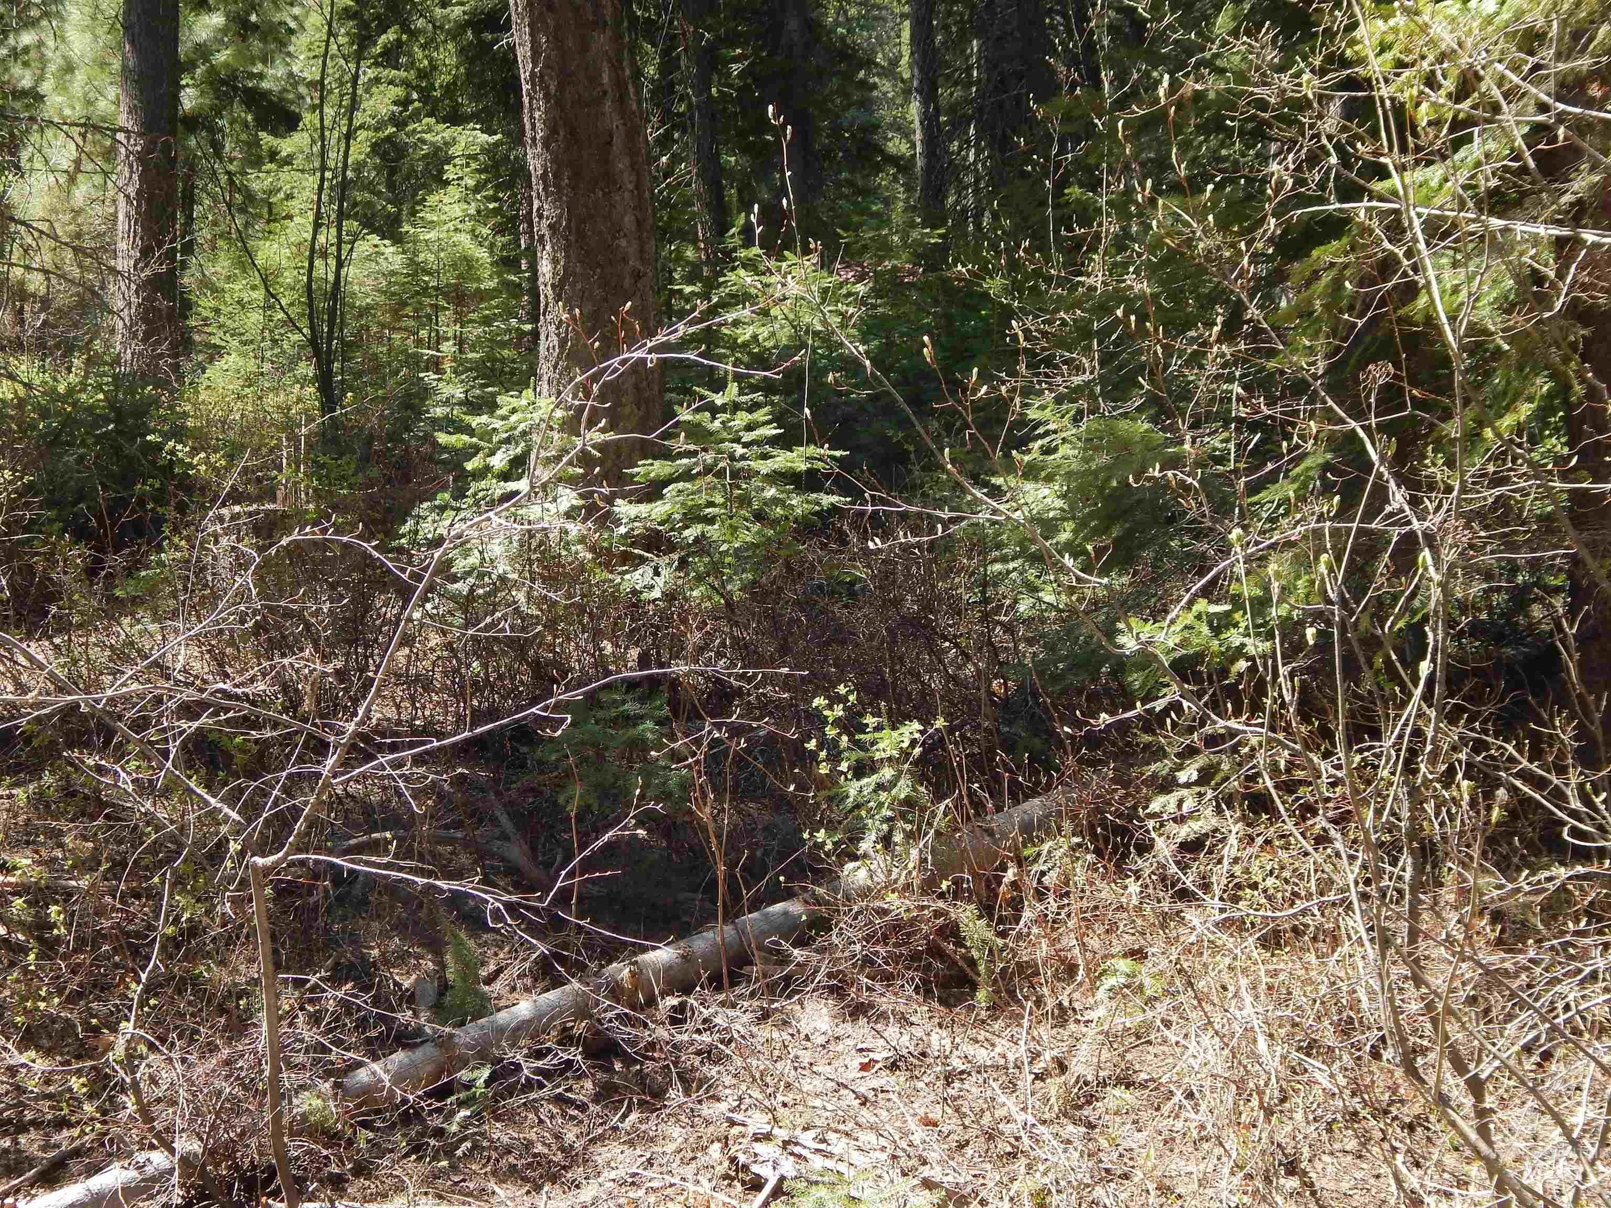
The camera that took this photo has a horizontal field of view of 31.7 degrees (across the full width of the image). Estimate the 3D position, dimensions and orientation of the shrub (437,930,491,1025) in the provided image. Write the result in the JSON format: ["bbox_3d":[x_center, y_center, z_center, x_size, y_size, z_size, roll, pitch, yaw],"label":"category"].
[{"bbox_3d":[-0.874,0.956,7.250,0.150,0.265,0.150,-2,4,0],"label":"shrub"}]

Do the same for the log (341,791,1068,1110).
[{"bbox_3d":[-0.151,0.894,7.750,0.125,0.125,2.767,2,12,45],"label":"log"}]

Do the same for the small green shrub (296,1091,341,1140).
[{"bbox_3d":[-1.158,1.214,6.750,0.112,0.115,0.110,-2,4,0],"label":"small green shrub"}]

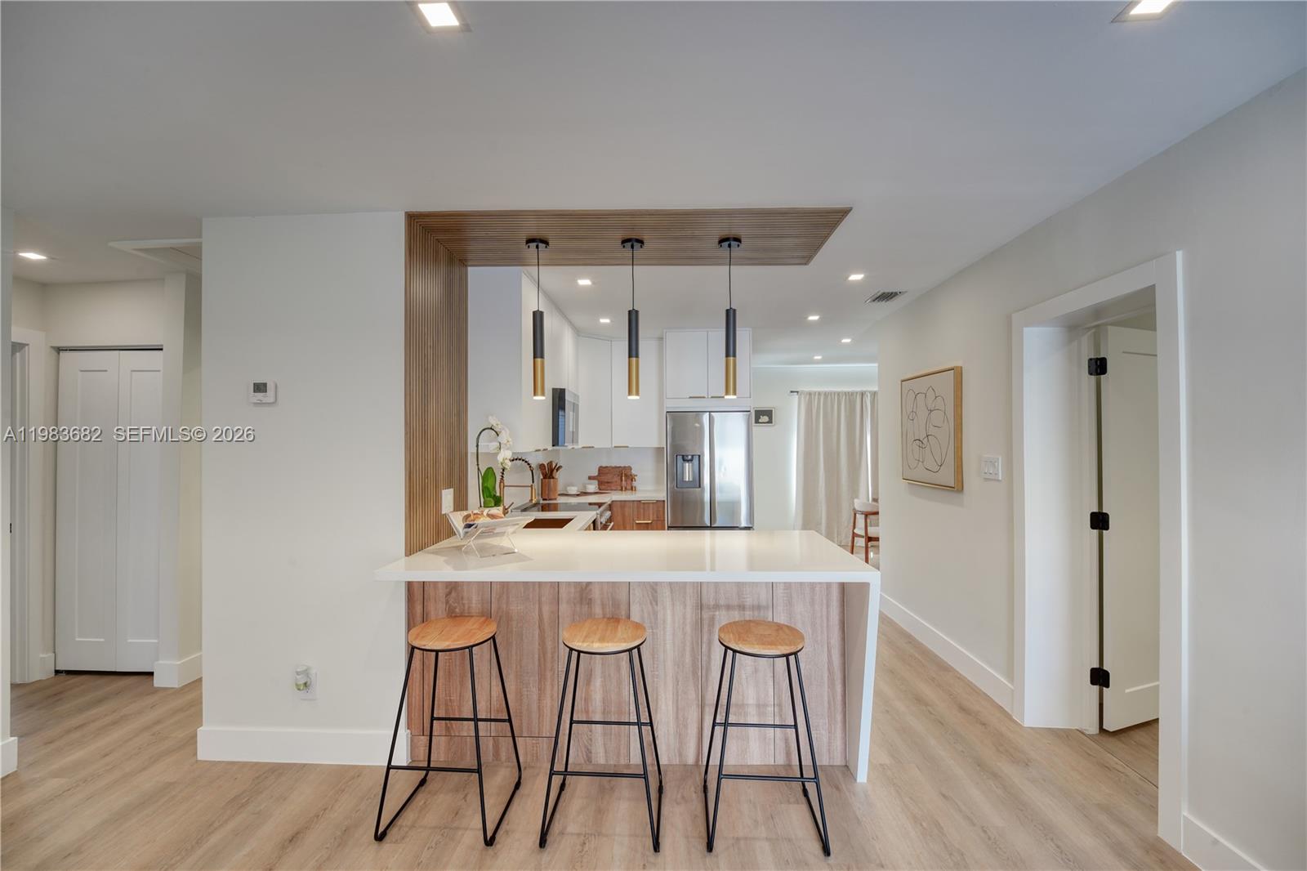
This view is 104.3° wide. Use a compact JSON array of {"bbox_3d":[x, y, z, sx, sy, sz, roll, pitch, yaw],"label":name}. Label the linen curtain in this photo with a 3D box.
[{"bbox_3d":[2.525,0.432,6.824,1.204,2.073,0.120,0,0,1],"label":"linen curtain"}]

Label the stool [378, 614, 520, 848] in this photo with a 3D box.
[{"bbox_3d":[-0.778,1.111,1.986,0.432,0.687,0.358,0,0,5],"label":"stool"}]

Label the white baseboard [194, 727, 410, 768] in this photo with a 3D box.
[{"bbox_3d":[-1.559,1.379,2.271,0.960,0.163,0.020,0,0,1],"label":"white baseboard"}]

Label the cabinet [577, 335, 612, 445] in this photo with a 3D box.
[{"bbox_3d":[-0.682,-0.405,5.038,0.400,1.055,0.400,0,-1,-41],"label":"cabinet"}]

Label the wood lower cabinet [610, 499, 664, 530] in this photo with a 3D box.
[{"bbox_3d":[-0.135,1.052,5.073,0.509,0.870,0.600,0,-1,2],"label":"wood lower cabinet"}]

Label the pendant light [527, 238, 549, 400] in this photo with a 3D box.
[{"bbox_3d":[-0.578,-0.585,2.560,0.117,0.787,0.117,0,-1,2],"label":"pendant light"}]

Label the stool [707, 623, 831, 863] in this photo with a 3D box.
[{"bbox_3d":[0.412,1.107,1.930,0.410,0.690,0.345,0,-1,3],"label":"stool"}]

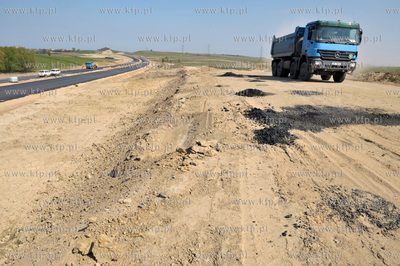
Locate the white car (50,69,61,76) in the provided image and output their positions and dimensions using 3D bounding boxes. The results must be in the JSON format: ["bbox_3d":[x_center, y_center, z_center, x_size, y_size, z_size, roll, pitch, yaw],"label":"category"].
[{"bbox_3d":[-48.490,-20.300,89.740,1.770,1.630,4.350,1,16,-5],"label":"white car"}]

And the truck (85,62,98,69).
[{"bbox_3d":[-54.730,-34.130,135.420,2.500,3.200,8.000,3,16,0],"label":"truck"}]

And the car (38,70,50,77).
[{"bbox_3d":[-49.380,-18.900,84.880,1.760,1.600,4.300,1,16,-5],"label":"car"}]

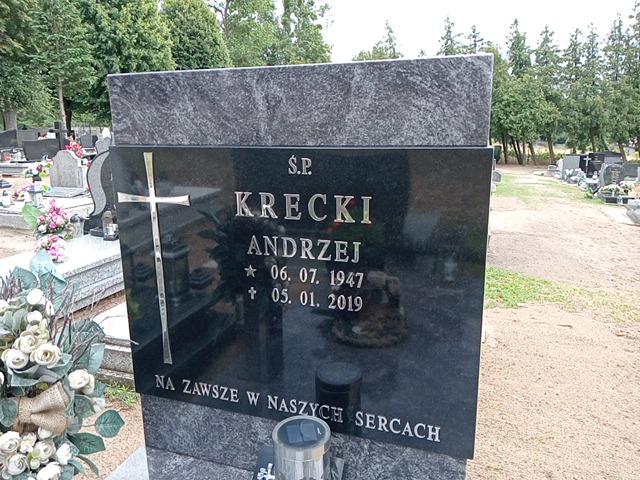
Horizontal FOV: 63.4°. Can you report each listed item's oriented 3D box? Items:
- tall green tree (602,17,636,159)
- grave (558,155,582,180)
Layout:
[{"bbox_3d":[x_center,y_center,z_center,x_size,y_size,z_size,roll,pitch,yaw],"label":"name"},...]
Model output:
[{"bbox_3d":[14.164,-6.879,23.917,1.900,6.630,1.900,4,13,21],"label":"tall green tree"},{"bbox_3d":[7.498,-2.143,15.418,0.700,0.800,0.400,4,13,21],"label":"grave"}]

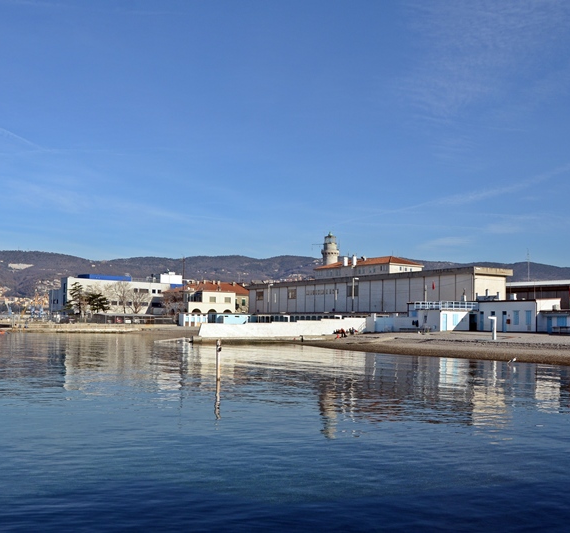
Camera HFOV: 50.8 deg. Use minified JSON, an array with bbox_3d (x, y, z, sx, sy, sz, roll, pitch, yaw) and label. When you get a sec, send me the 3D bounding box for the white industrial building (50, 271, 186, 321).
[{"bbox_3d":[-50.625,9.777,179.350,13.000,14.500,38.500,-4,-6,40],"label":"white industrial building"}]

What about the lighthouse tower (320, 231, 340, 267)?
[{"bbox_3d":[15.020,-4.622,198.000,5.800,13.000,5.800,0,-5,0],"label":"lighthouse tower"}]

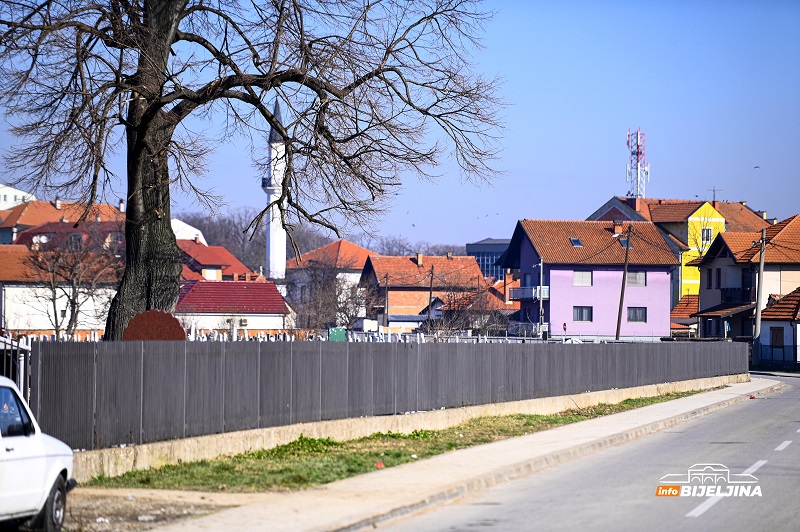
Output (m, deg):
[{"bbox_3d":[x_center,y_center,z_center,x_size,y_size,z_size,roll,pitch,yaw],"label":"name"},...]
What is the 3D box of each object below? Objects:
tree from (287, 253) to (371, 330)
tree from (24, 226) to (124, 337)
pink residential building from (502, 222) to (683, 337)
[{"bbox_3d":[-5.397,2.777,243.004,6.640,7.740,6.000,0,-1,0],"label":"tree"},{"bbox_3d":[-17.693,1.482,175.015,5.650,7.260,5.200,0,-1,0],"label":"tree"},{"bbox_3d":[16.093,1.770,277.147,12.000,11.200,11.200,0,-1,-17],"label":"pink residential building"}]

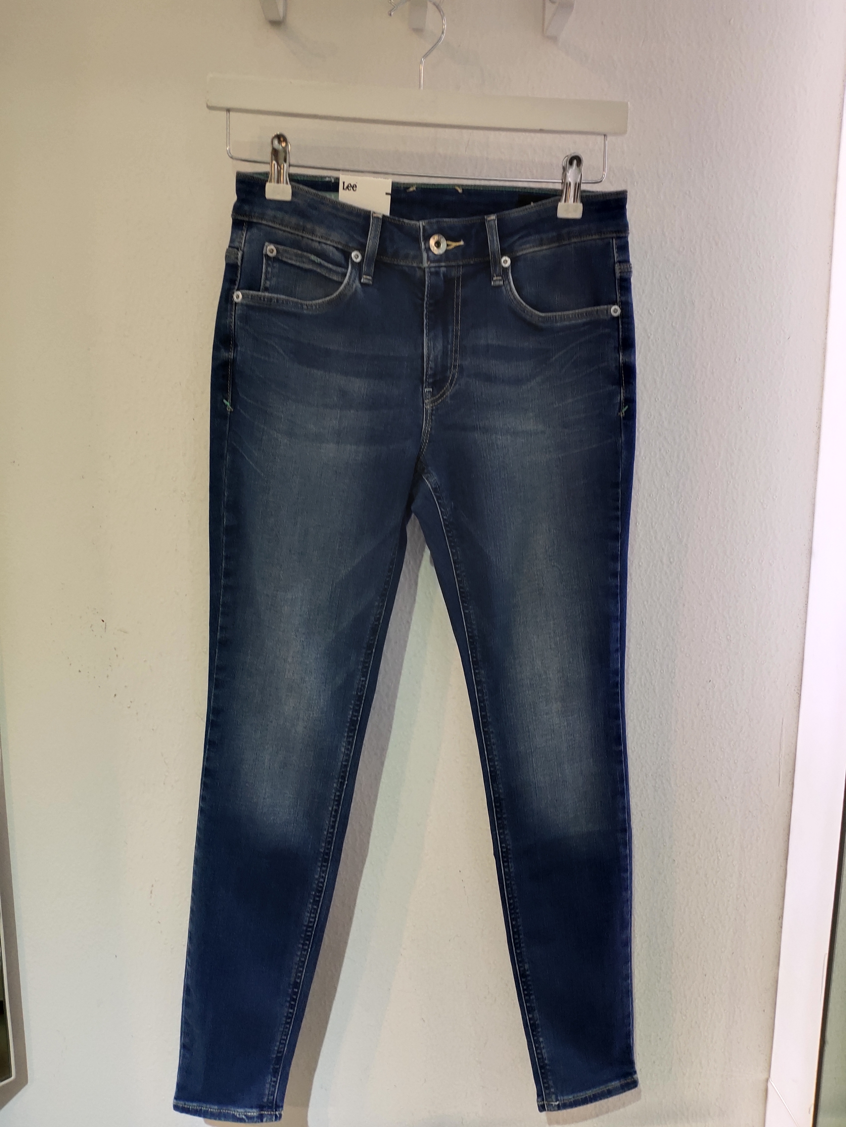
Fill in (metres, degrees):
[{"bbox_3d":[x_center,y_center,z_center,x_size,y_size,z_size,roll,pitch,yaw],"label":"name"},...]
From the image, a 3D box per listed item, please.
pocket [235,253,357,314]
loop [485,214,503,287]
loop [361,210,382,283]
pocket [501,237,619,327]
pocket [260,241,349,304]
[{"bbox_3d":[-0.128,-0.285,0.897,0.121,0.055,0.020,1,9,0],"label":"pocket"},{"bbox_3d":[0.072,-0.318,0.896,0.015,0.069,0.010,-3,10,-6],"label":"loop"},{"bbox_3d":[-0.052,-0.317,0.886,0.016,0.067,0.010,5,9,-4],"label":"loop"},{"bbox_3d":[0.142,-0.292,0.918,0.118,0.083,0.020,-1,9,-9],"label":"pocket"},{"bbox_3d":[-0.119,-0.296,0.894,0.089,0.056,0.015,1,9,0],"label":"pocket"}]

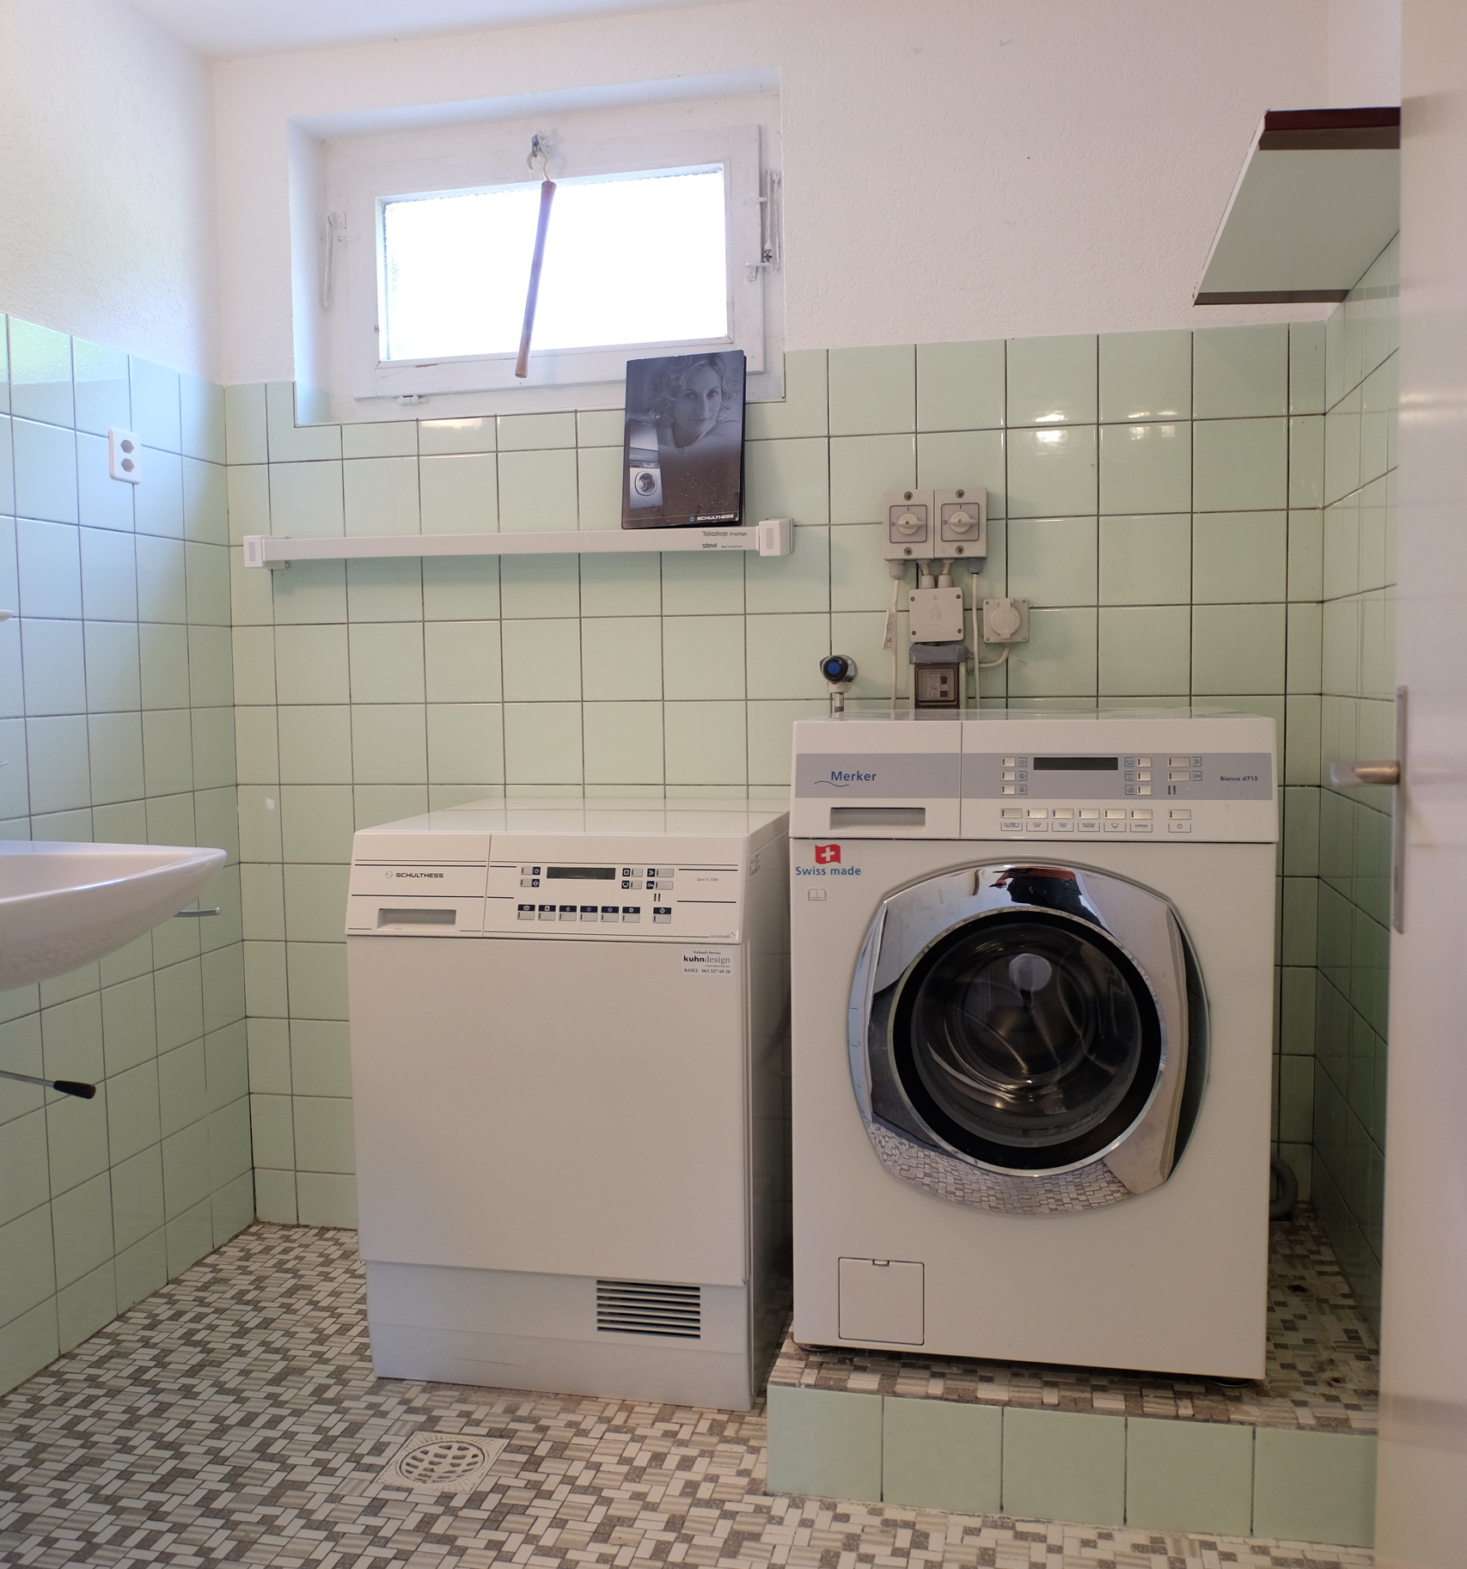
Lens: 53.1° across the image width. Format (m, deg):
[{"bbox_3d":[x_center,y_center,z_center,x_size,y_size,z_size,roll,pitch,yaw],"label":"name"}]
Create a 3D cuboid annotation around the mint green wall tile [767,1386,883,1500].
[{"bbox_3d":[0.118,0.842,1.880,0.148,0.139,0.010,0,5,11],"label":"mint green wall tile"}]

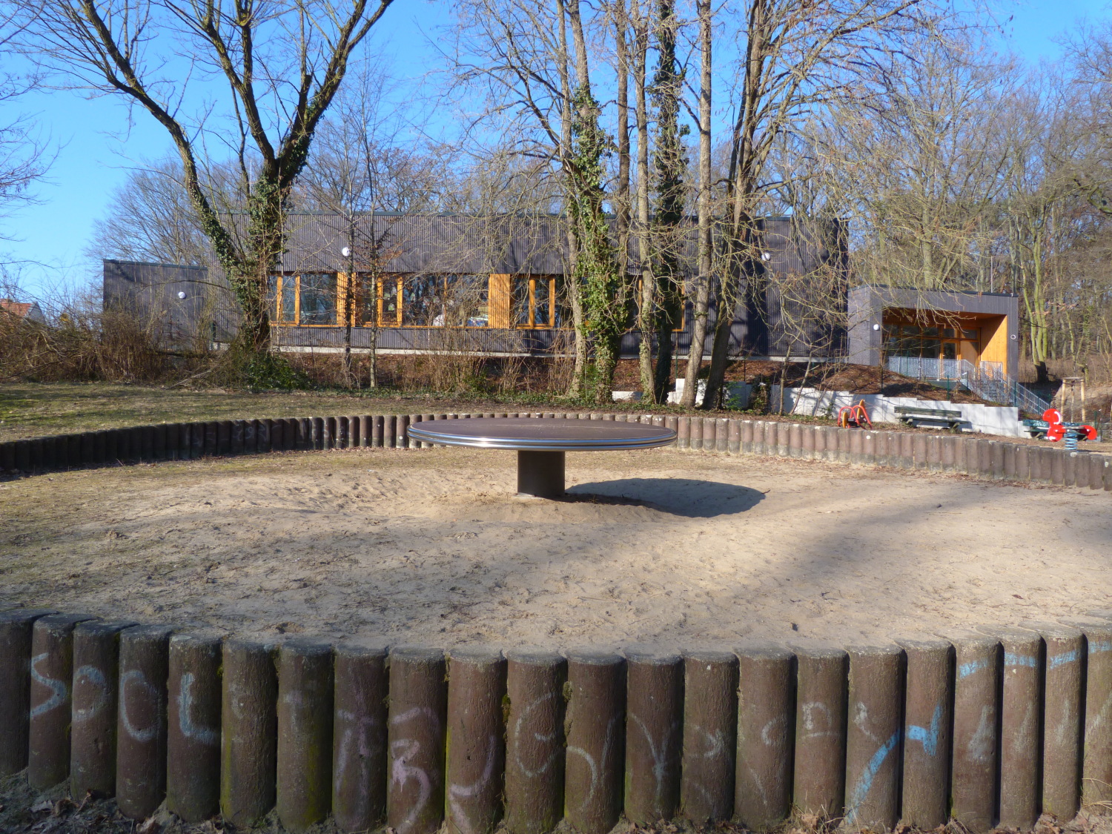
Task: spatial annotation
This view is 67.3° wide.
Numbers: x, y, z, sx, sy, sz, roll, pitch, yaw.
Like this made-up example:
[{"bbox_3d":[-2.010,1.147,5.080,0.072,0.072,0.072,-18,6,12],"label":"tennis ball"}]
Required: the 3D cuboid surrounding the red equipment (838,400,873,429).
[{"bbox_3d":[6.600,-0.060,18.400,0.750,0.680,0.850,1,0,18],"label":"red equipment"}]

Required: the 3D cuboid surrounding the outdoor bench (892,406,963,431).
[{"bbox_3d":[10.950,0.090,24.450,1.950,0.680,0.620,1,0,0],"label":"outdoor bench"}]

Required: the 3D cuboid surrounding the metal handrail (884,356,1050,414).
[{"bbox_3d":[20.300,-1.400,40.700,7.600,3.100,3.200,1,0,-22],"label":"metal handrail"}]

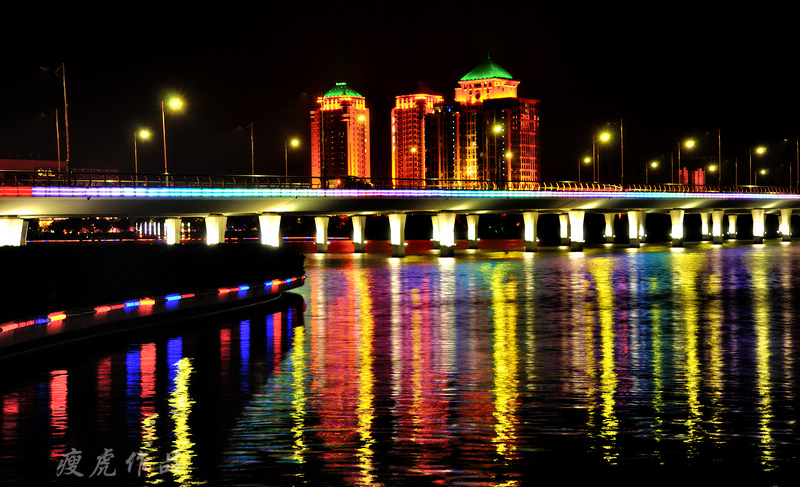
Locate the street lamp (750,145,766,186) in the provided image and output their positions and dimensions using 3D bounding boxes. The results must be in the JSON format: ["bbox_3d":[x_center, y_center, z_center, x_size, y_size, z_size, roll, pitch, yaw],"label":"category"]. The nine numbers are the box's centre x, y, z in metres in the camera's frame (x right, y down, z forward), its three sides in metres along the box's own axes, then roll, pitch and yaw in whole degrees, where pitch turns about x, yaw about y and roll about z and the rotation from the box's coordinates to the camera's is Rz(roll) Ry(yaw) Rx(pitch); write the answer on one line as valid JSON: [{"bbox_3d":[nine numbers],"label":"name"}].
[{"bbox_3d":[68.920,-13.570,271.310,2.500,9.600,0.400,0,2,37],"label":"street lamp"}]

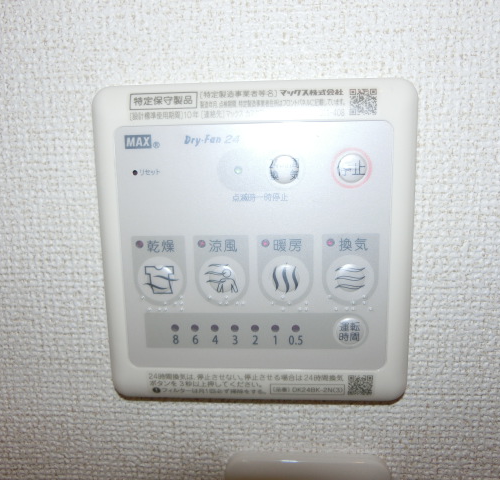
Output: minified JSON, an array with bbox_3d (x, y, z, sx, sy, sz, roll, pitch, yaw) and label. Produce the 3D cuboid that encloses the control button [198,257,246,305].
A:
[{"bbox_3d":[-0.010,0.015,0.172,0.018,0.018,0.003,0,10,4],"label":"control button"}]

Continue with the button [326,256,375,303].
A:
[{"bbox_3d":[0.037,0.015,0.169,0.018,0.018,0.003,0,10,4],"label":"button"}]

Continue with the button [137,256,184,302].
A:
[{"bbox_3d":[-0.034,0.015,0.174,0.018,0.018,0.003,0,10,4],"label":"button"}]

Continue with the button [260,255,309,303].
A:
[{"bbox_3d":[0.013,0.015,0.171,0.018,0.018,0.003,0,10,4],"label":"button"}]

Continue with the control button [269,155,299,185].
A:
[{"bbox_3d":[0.012,-0.025,0.164,0.011,0.011,0.003,0,10,4],"label":"control button"}]

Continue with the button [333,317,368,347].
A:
[{"bbox_3d":[0.038,0.034,0.173,0.012,0.012,0.003,0,10,4],"label":"button"}]

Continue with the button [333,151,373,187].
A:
[{"bbox_3d":[0.036,-0.025,0.163,0.014,0.014,0.003,0,10,4],"label":"button"}]

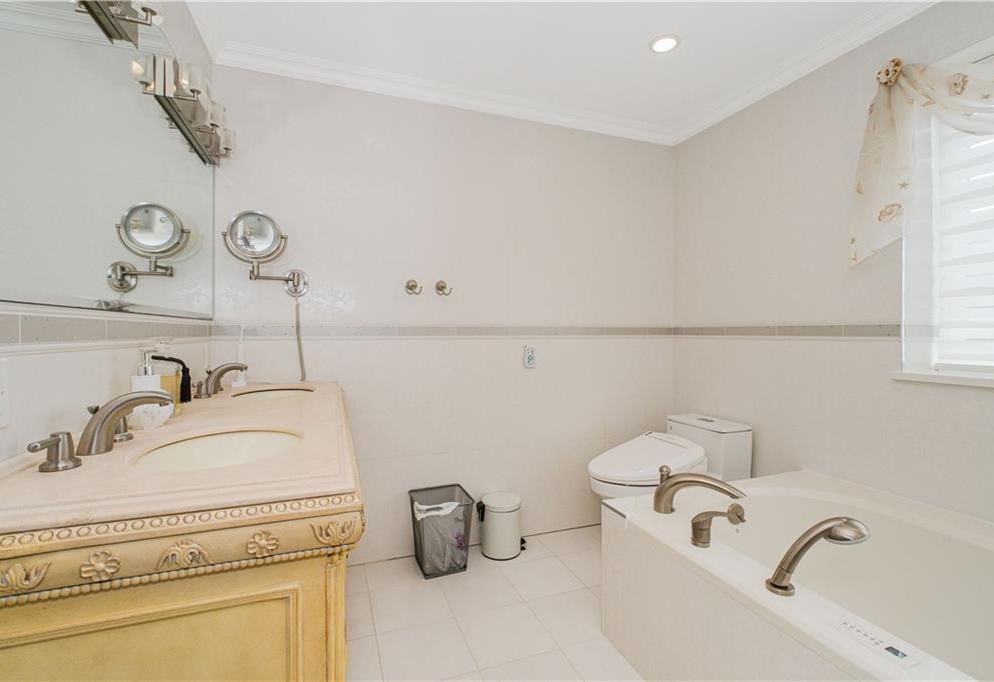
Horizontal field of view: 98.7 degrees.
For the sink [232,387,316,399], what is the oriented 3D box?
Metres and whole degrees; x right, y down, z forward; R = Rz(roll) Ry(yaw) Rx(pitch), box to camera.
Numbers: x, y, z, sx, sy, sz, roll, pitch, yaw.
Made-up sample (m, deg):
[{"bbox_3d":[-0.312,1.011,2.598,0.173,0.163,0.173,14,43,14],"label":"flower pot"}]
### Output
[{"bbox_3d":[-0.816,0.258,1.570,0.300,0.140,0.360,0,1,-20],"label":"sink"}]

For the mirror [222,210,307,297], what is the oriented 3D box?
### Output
[{"bbox_3d":[-1.006,-0.377,1.863,0.315,0.340,0.150,0,1,-20],"label":"mirror"}]

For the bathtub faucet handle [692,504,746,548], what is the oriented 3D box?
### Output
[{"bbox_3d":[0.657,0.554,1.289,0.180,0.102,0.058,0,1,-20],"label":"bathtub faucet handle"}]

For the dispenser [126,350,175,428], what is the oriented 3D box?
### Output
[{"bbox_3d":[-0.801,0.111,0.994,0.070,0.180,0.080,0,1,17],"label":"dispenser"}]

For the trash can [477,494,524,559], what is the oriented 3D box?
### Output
[{"bbox_3d":[0.028,0.950,2.207,0.250,0.270,0.210,0,1,-5],"label":"trash can"}]

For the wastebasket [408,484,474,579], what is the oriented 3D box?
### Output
[{"bbox_3d":[-0.276,0.918,2.066,0.255,0.338,0.255,0,1,-20],"label":"wastebasket"}]

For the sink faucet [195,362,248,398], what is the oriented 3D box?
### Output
[{"bbox_3d":[-1.009,0.137,1.559,0.170,0.113,0.240,0,1,-20],"label":"sink faucet"}]

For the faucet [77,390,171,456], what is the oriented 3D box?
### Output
[{"bbox_3d":[-0.701,0.149,0.812,0.152,0.113,0.052,0,1,-20],"label":"faucet"}]

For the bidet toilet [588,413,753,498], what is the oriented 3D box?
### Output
[{"bbox_3d":[0.849,0.767,2.236,0.790,0.633,0.420,0,1,-20],"label":"bidet toilet"}]

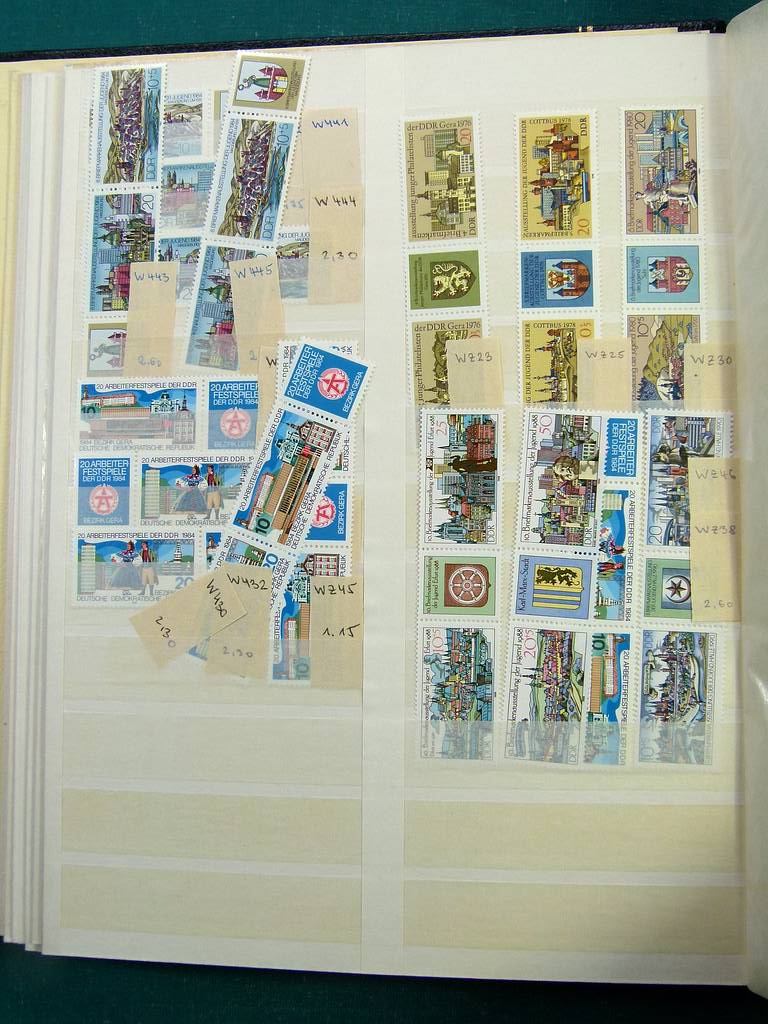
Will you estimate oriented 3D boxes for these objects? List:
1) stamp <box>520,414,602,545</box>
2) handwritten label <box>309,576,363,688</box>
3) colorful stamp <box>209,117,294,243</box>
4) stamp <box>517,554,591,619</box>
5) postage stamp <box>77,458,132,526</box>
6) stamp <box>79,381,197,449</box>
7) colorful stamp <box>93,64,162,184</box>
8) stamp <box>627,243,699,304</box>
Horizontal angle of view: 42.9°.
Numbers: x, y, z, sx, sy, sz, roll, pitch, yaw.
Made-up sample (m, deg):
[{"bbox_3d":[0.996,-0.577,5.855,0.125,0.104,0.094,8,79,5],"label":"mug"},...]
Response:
[{"bbox_3d":[0.054,-0.010,0.298,0.025,0.001,0.043,5,86,5],"label":"stamp"},{"bbox_3d":[-0.015,0.037,0.305,0.017,0.001,0.035,0,86,8],"label":"handwritten label"},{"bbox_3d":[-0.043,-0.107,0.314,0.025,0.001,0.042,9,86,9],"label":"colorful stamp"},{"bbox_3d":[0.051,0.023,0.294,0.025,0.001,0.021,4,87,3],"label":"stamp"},{"bbox_3d":[-0.094,-0.007,0.329,0.019,0.001,0.024,-1,87,11],"label":"postage stamp"},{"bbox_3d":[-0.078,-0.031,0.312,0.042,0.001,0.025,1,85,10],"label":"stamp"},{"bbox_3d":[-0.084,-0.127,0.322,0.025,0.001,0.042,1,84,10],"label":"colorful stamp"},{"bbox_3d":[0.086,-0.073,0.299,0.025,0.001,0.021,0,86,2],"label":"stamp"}]

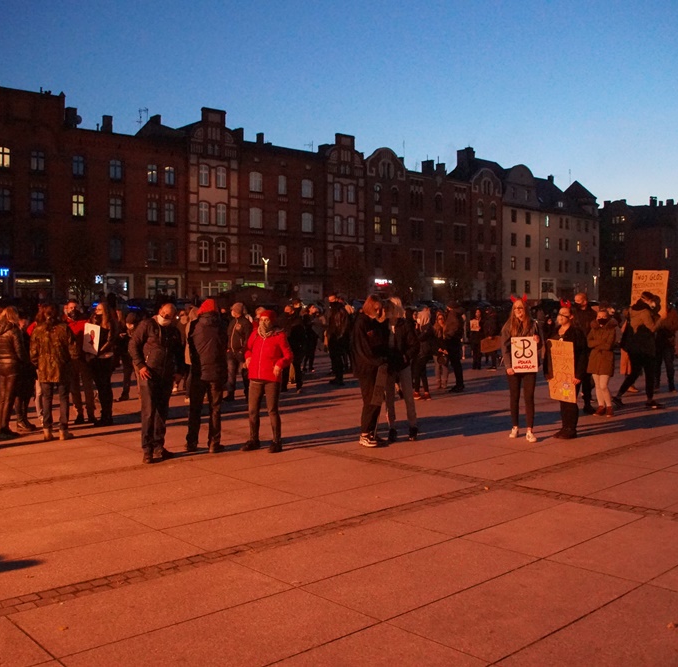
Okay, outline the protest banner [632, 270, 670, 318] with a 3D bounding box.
[{"bbox_3d":[4.876,-0.608,11.750,0.520,0.735,0.020,3,3,21],"label":"protest banner"}]

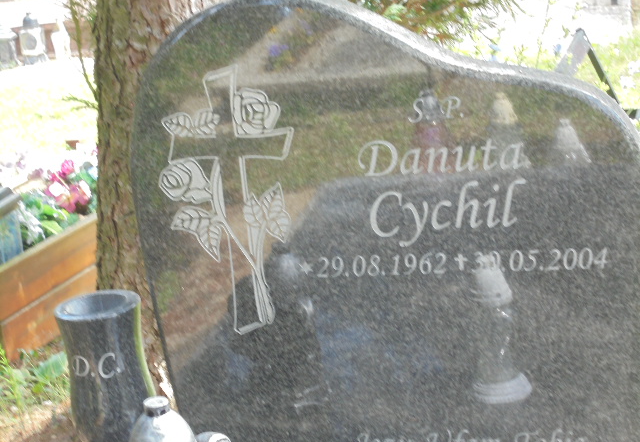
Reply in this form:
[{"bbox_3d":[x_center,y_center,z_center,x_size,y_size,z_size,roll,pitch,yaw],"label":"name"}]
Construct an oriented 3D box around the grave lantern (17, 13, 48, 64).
[{"bbox_3d":[-1.643,-1.044,8.800,0.135,0.295,0.135,-5,17,3],"label":"grave lantern"}]

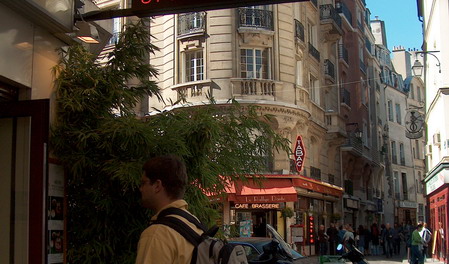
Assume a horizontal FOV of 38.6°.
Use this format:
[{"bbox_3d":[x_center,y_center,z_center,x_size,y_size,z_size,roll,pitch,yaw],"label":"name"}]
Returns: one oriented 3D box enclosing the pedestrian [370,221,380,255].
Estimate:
[{"bbox_3d":[7.556,5.383,32.000,0.500,1.720,0.360,-1,-8,6],"label":"pedestrian"}]

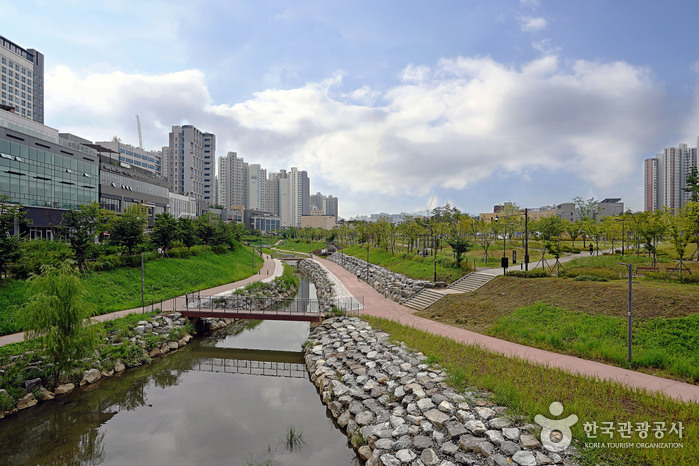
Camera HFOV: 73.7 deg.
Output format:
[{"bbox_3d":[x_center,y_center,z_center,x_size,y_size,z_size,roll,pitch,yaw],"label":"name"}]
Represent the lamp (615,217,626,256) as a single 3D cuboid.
[{"bbox_3d":[38.400,0.600,66.000,1.500,5.250,0.300,0,0,11],"label":"lamp"}]

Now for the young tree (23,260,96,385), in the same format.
[{"bbox_3d":[-15.560,4.860,25.000,4.000,6.500,4.000,0,0,0],"label":"young tree"}]

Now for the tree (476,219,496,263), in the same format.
[{"bbox_3d":[16.320,1.070,55.500,2.700,5.500,2.700,0,0,0],"label":"tree"}]

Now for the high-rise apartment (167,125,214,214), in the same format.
[{"bbox_3d":[-78.000,-24.000,234.000,18.000,54.500,22.000,0,0,-2],"label":"high-rise apartment"}]

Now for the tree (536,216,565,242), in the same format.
[{"bbox_3d":[38.720,-0.390,90.000,5.400,6.100,5.400,0,0,0],"label":"tree"}]

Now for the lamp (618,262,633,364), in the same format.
[{"bbox_3d":[13.770,4.000,23.100,0.850,5.000,0.200,0,0,-33],"label":"lamp"}]

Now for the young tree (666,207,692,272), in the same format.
[{"bbox_3d":[27.970,0.640,39.500,2.400,5.700,2.400,0,0,0],"label":"young tree"}]

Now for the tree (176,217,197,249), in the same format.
[{"bbox_3d":[-24.140,0.150,69.000,3.200,5.200,3.200,0,0,0],"label":"tree"}]

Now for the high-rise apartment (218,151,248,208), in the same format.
[{"bbox_3d":[-113.500,-38.400,456.000,27.000,80.000,17.000,0,0,-26],"label":"high-rise apartment"}]

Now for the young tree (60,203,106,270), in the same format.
[{"bbox_3d":[-25.700,0.360,44.900,4.300,6.600,4.300,0,0,0],"label":"young tree"}]

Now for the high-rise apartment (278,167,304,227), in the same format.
[{"bbox_3d":[-74.700,-40.500,600.000,31.000,85.000,25.000,0,0,-12],"label":"high-rise apartment"}]

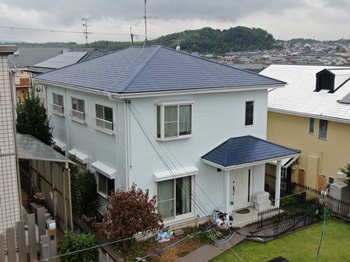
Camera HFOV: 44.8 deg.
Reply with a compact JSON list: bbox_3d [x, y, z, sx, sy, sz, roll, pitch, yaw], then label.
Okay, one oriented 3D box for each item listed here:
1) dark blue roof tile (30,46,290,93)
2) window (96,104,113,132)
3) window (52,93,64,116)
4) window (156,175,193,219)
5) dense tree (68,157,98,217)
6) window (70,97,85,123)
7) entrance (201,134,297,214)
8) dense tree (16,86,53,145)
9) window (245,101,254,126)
[{"bbox_3d":[-1.447,-3.260,20.607,7.978,1.686,10.851,-7,12,-32],"label":"dark blue roof tile"},{"bbox_3d":[-2.842,-0.530,16.911,0.128,0.969,1.717,-7,12,-32],"label":"window"},{"bbox_3d":[-5.977,-1.398,21.668,0.128,0.969,1.683,-7,12,-32],"label":"window"},{"bbox_3d":[0.027,2.681,16.798,1.708,1.683,0.128,-7,12,-32],"label":"window"},{"bbox_3d":[-4.104,2.531,18.635,0.935,2.422,1.445,-7,12,-32],"label":"dense tree"},{"bbox_3d":[-4.444,-0.974,19.342,0.128,0.969,1.658,-7,12,-32],"label":"window"},{"bbox_3d":[3.212,1.989,17.782,4.114,3.281,1.640,-7,12,-32],"label":"entrance"},{"bbox_3d":[-7.000,0.243,21.715,1.700,4.972,1.700,-7,12,-32],"label":"dense tree"},{"bbox_3d":[3.234,-0.721,18.302,0.510,1.131,0.111,-7,12,-32],"label":"window"}]

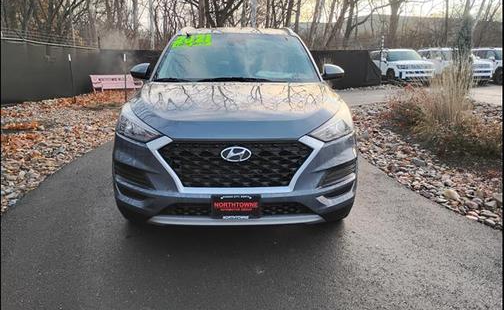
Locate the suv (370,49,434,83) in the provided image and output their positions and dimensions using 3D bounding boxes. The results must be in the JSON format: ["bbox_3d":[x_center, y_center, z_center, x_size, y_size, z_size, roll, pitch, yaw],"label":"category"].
[{"bbox_3d":[7.402,-4.530,20.856,1.920,1.730,4.800,-1,14,-5],"label":"suv"}]

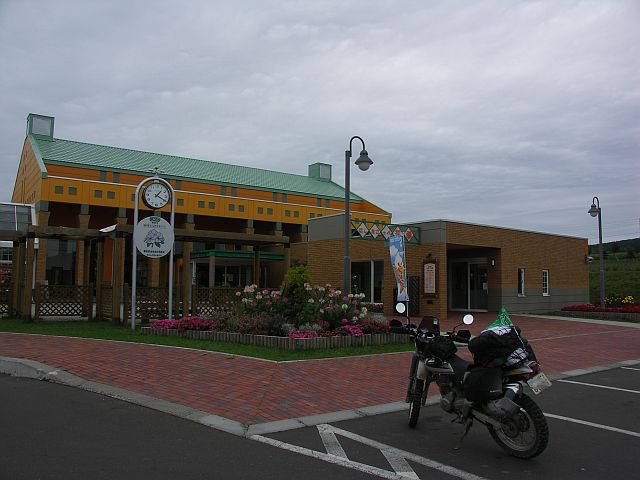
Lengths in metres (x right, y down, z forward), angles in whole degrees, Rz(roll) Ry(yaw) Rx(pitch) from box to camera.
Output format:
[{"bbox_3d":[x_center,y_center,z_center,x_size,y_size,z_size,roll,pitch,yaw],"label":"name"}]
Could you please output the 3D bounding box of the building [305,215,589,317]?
[{"bbox_3d":[6.306,1.612,25.870,16.900,4.000,6.200,4,-6,-37],"label":"building"}]

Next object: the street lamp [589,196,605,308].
[{"bbox_3d":[13.326,0.714,24.981,0.920,5.600,0.530,3,-5,-25],"label":"street lamp"}]

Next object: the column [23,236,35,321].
[{"bbox_3d":[-10.266,1.361,18.332,0.240,3.000,0.240,4,-6,-37],"label":"column"}]

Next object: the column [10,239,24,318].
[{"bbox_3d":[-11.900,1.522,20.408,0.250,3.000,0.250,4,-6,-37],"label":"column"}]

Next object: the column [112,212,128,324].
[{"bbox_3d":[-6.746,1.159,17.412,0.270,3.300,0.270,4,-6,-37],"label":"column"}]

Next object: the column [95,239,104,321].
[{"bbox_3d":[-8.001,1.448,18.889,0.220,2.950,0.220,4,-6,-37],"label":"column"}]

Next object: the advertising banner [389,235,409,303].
[{"bbox_3d":[2.096,0.768,13.950,0.140,1.800,0.580,5,-7,-43],"label":"advertising banner"}]

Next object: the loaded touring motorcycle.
[{"bbox_3d":[1.500,1.401,5.378,0.820,1.380,2.030,4,-6,-40],"label":"loaded touring motorcycle"}]

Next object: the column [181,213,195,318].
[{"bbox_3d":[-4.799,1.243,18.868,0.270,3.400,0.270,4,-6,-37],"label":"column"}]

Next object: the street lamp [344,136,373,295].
[{"bbox_3d":[1.095,-0.180,14.349,0.920,5.450,0.530,-3,-6,34],"label":"street lamp"}]

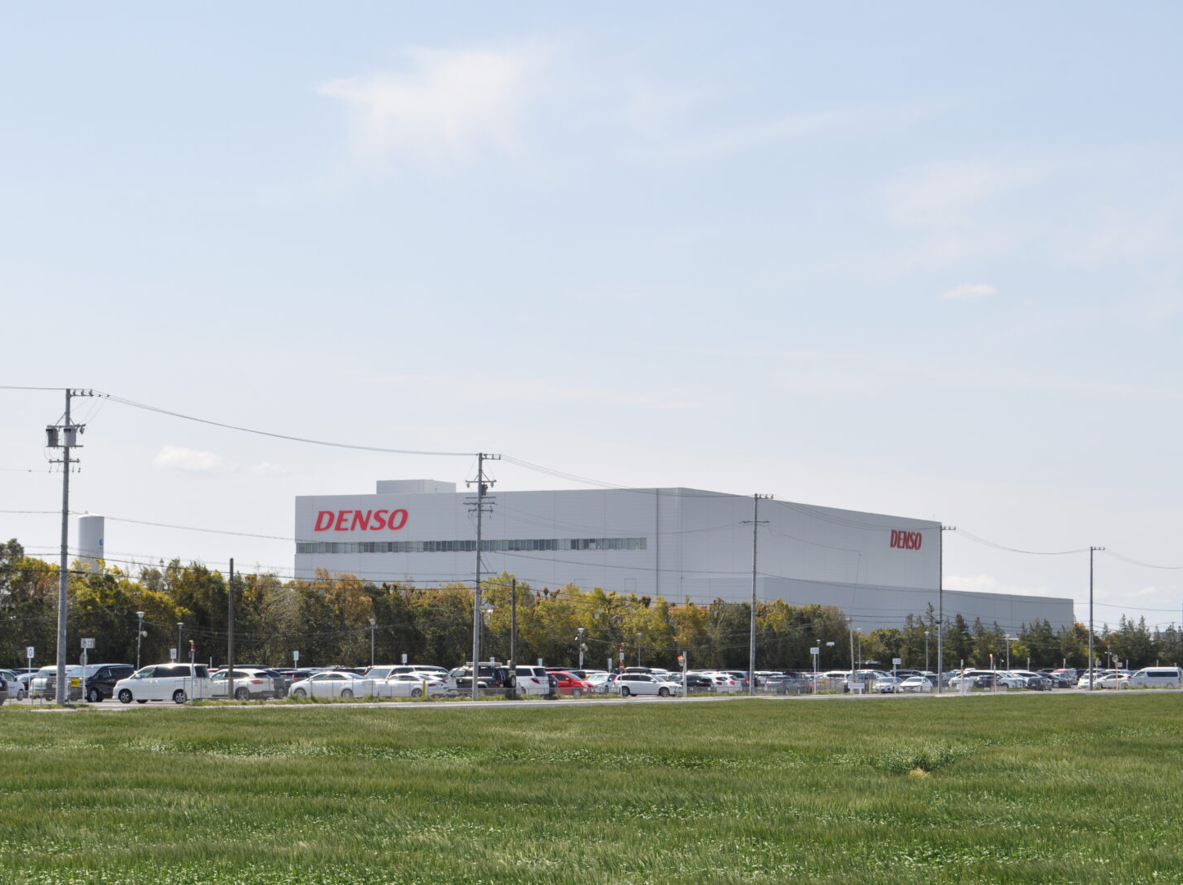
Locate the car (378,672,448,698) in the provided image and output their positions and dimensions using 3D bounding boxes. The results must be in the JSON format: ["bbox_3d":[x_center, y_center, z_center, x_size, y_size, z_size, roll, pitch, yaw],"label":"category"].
[{"bbox_3d":[-10.101,13.149,163.054,4.620,1.440,1.800,-2,-5,25],"label":"car"}]

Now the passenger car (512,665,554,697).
[{"bbox_3d":[-4.807,13.776,174.071,4.830,1.890,1.830,-2,-5,25],"label":"passenger car"}]

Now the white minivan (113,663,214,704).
[{"bbox_3d":[-19.457,10.996,137.569,4.620,1.820,1.710,-2,-5,25],"label":"white minivan"}]

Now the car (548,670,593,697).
[{"bbox_3d":[-1.877,15.376,192.057,4.000,1.510,1.700,-2,-5,24],"label":"car"}]

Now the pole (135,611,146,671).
[{"bbox_3d":[-26.970,12.673,181.194,0.520,5.100,0.520,0,-4,0],"label":"pole"}]

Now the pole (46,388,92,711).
[{"bbox_3d":[-21.329,4.368,123.486,1.850,12.900,0.700,-2,-5,25],"label":"pole"}]

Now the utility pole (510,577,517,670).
[{"bbox_3d":[-4.850,12.267,190.785,0.270,7.500,0.270,-2,-5,24],"label":"utility pole"}]

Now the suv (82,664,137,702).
[{"bbox_3d":[-24.500,11.990,151.072,1.850,1.900,4.920,-2,-5,24],"label":"suv"}]

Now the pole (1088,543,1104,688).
[{"bbox_3d":[45.163,15.811,271.486,1.450,12.900,0.360,-2,-5,25],"label":"pole"}]

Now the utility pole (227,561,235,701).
[{"bbox_3d":[-16.885,8.838,142.258,0.270,6.850,0.270,-2,-5,25],"label":"utility pole"}]

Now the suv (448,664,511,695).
[{"bbox_3d":[-6.720,13.374,169.575,4.700,2.000,1.800,-2,-5,25],"label":"suv"}]

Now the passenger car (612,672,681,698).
[{"bbox_3d":[3.649,15.878,198.558,4.720,1.530,1.840,-2,-5,24],"label":"passenger car"}]

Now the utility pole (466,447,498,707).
[{"bbox_3d":[-6.041,7.393,167.017,1.950,13.600,0.500,-2,-5,24],"label":"utility pole"}]

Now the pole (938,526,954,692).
[{"bbox_3d":[27.096,12.756,231.986,1.350,12.900,0.360,-2,-5,25],"label":"pole"}]

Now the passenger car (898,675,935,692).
[{"bbox_3d":[27.628,20.453,257.055,1.780,1.440,4.550,-2,-5,24],"label":"passenger car"}]

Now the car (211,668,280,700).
[{"bbox_3d":[-19.446,12.986,162.564,4.700,1.690,1.840,-2,-5,24],"label":"car"}]

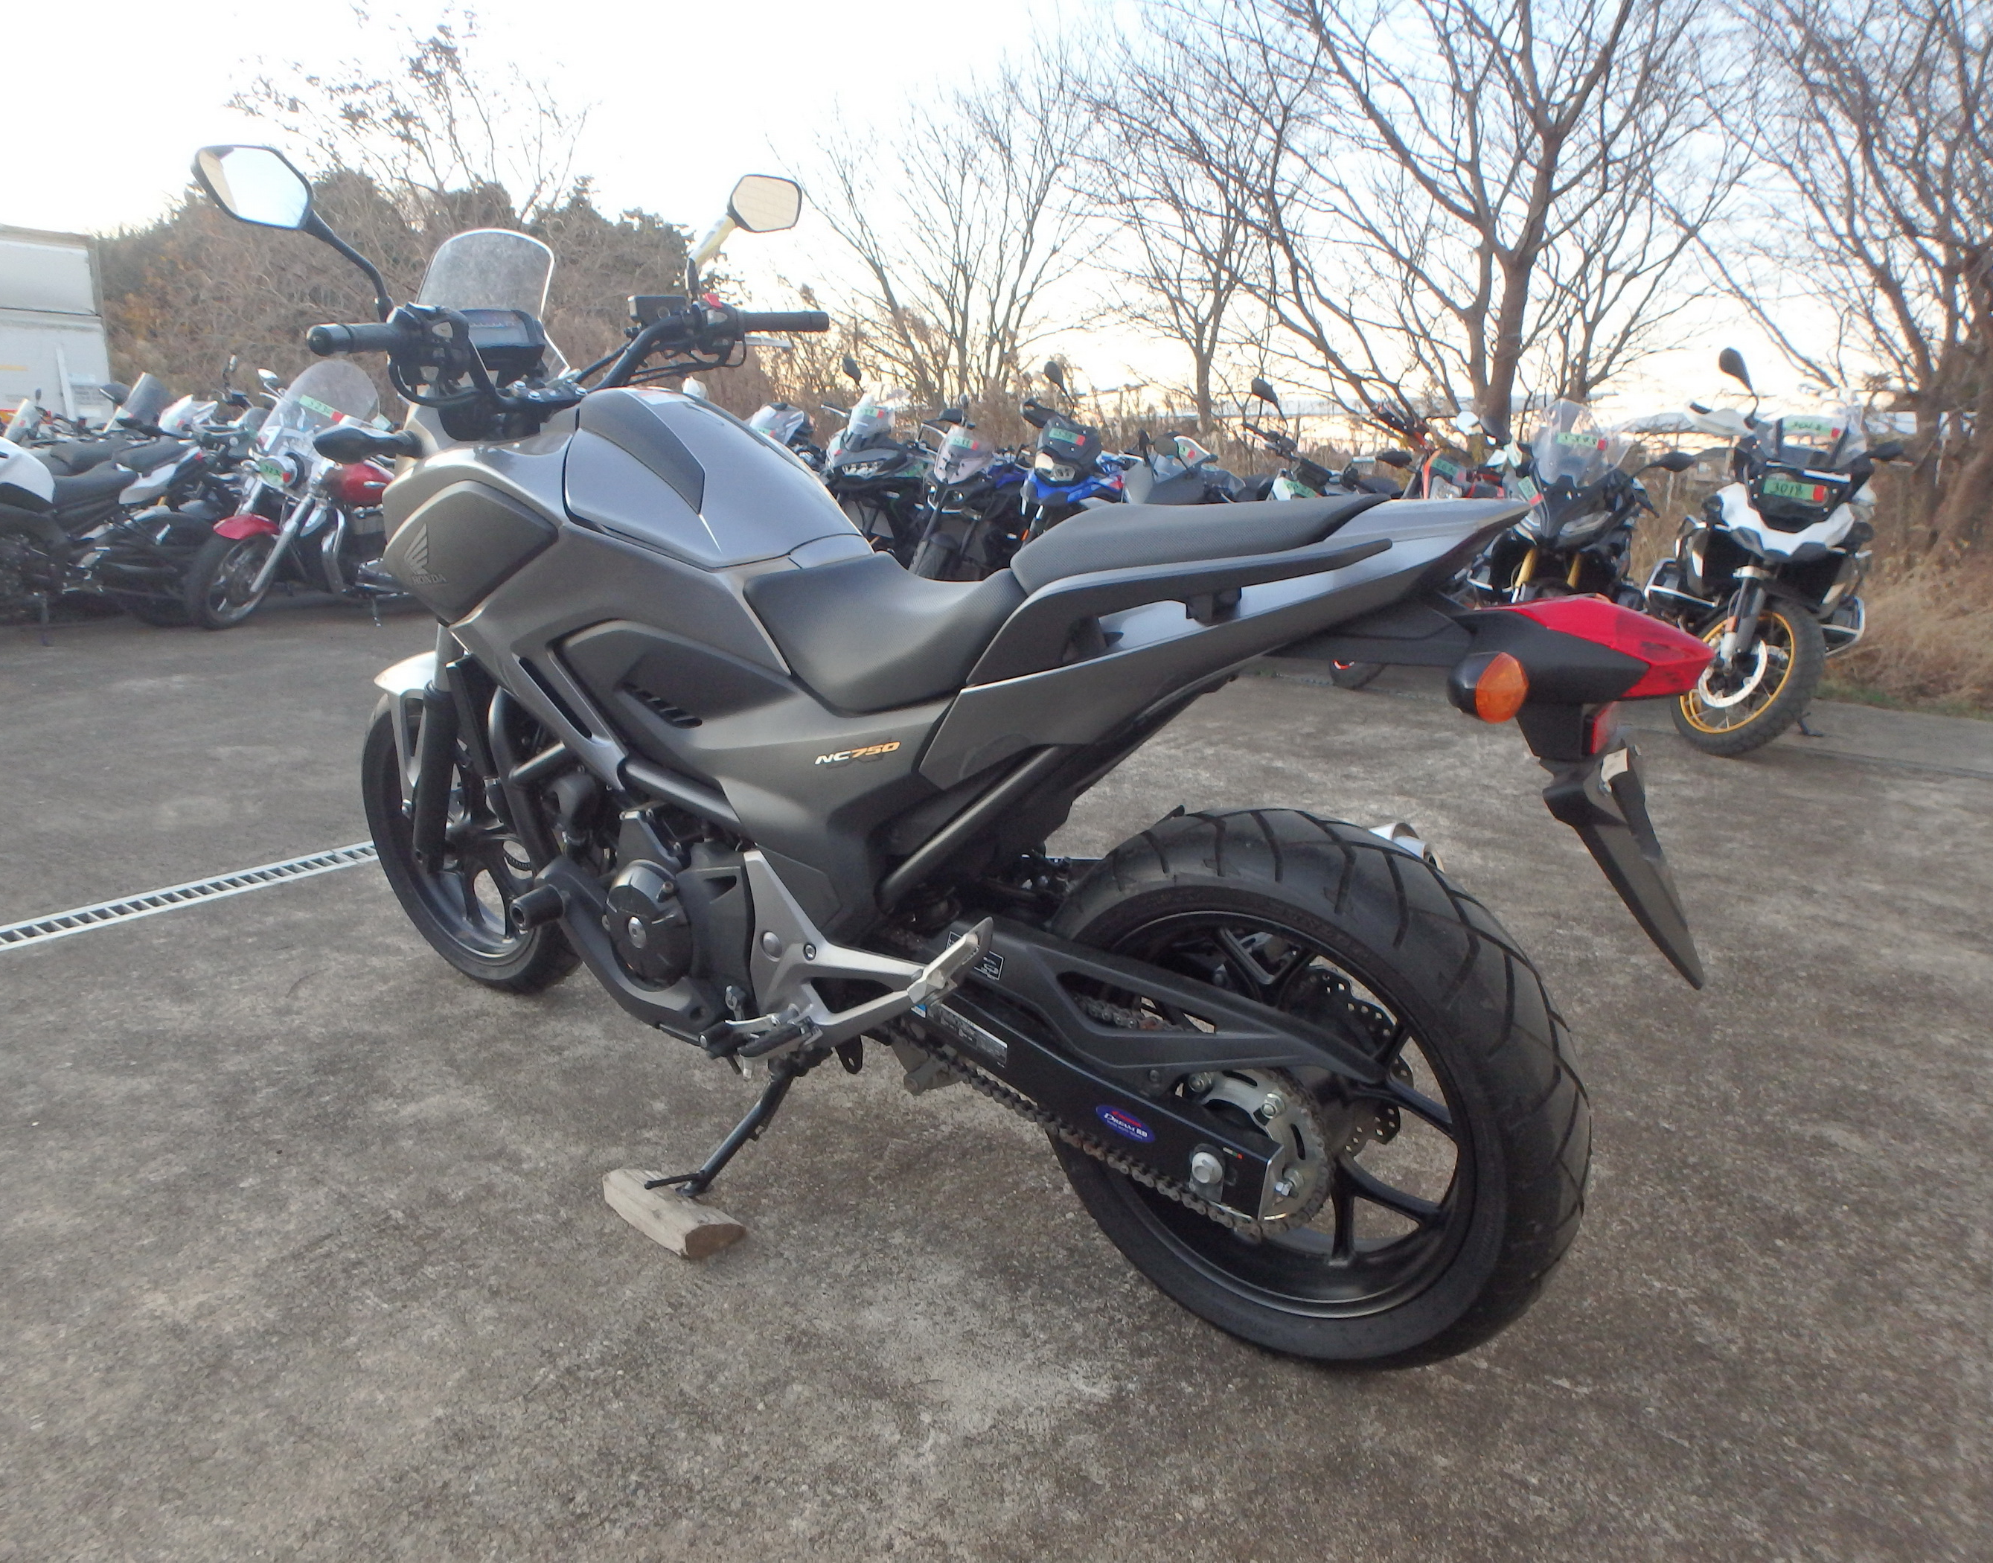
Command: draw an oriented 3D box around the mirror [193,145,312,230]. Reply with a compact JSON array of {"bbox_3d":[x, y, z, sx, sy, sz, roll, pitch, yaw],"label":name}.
[{"bbox_3d":[-0.802,-0.640,1.363,0.050,0.090,0.138,7,22,27],"label":"mirror"}]

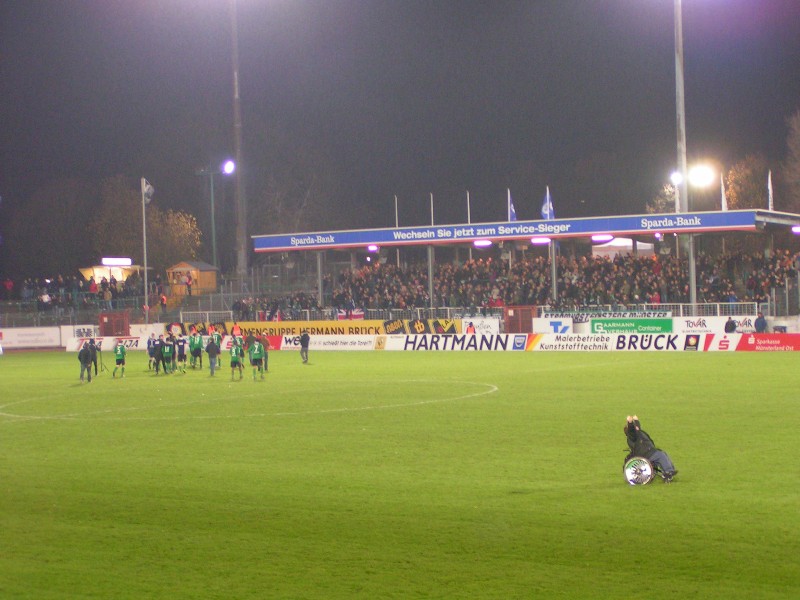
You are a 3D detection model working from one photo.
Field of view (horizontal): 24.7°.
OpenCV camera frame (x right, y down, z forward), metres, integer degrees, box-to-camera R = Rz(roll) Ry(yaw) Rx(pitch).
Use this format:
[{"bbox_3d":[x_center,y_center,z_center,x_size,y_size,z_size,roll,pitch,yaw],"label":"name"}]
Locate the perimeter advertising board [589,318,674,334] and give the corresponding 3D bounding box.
[{"bbox_3d":[13.604,1.675,107.275,5.810,1.020,0.100,-1,1,42],"label":"perimeter advertising board"}]

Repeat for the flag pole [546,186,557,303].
[{"bbox_3d":[9.892,-3.648,120.000,0.130,7.500,0.130,-1,1,42],"label":"flag pole"}]

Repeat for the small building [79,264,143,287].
[{"bbox_3d":[-23.785,-1.602,150.000,5.200,2.600,3.000,-2,1,-2],"label":"small building"}]

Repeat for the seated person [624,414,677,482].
[{"bbox_3d":[5.097,3.010,37.000,1.070,1.350,0.560,-2,1,5],"label":"seated person"}]

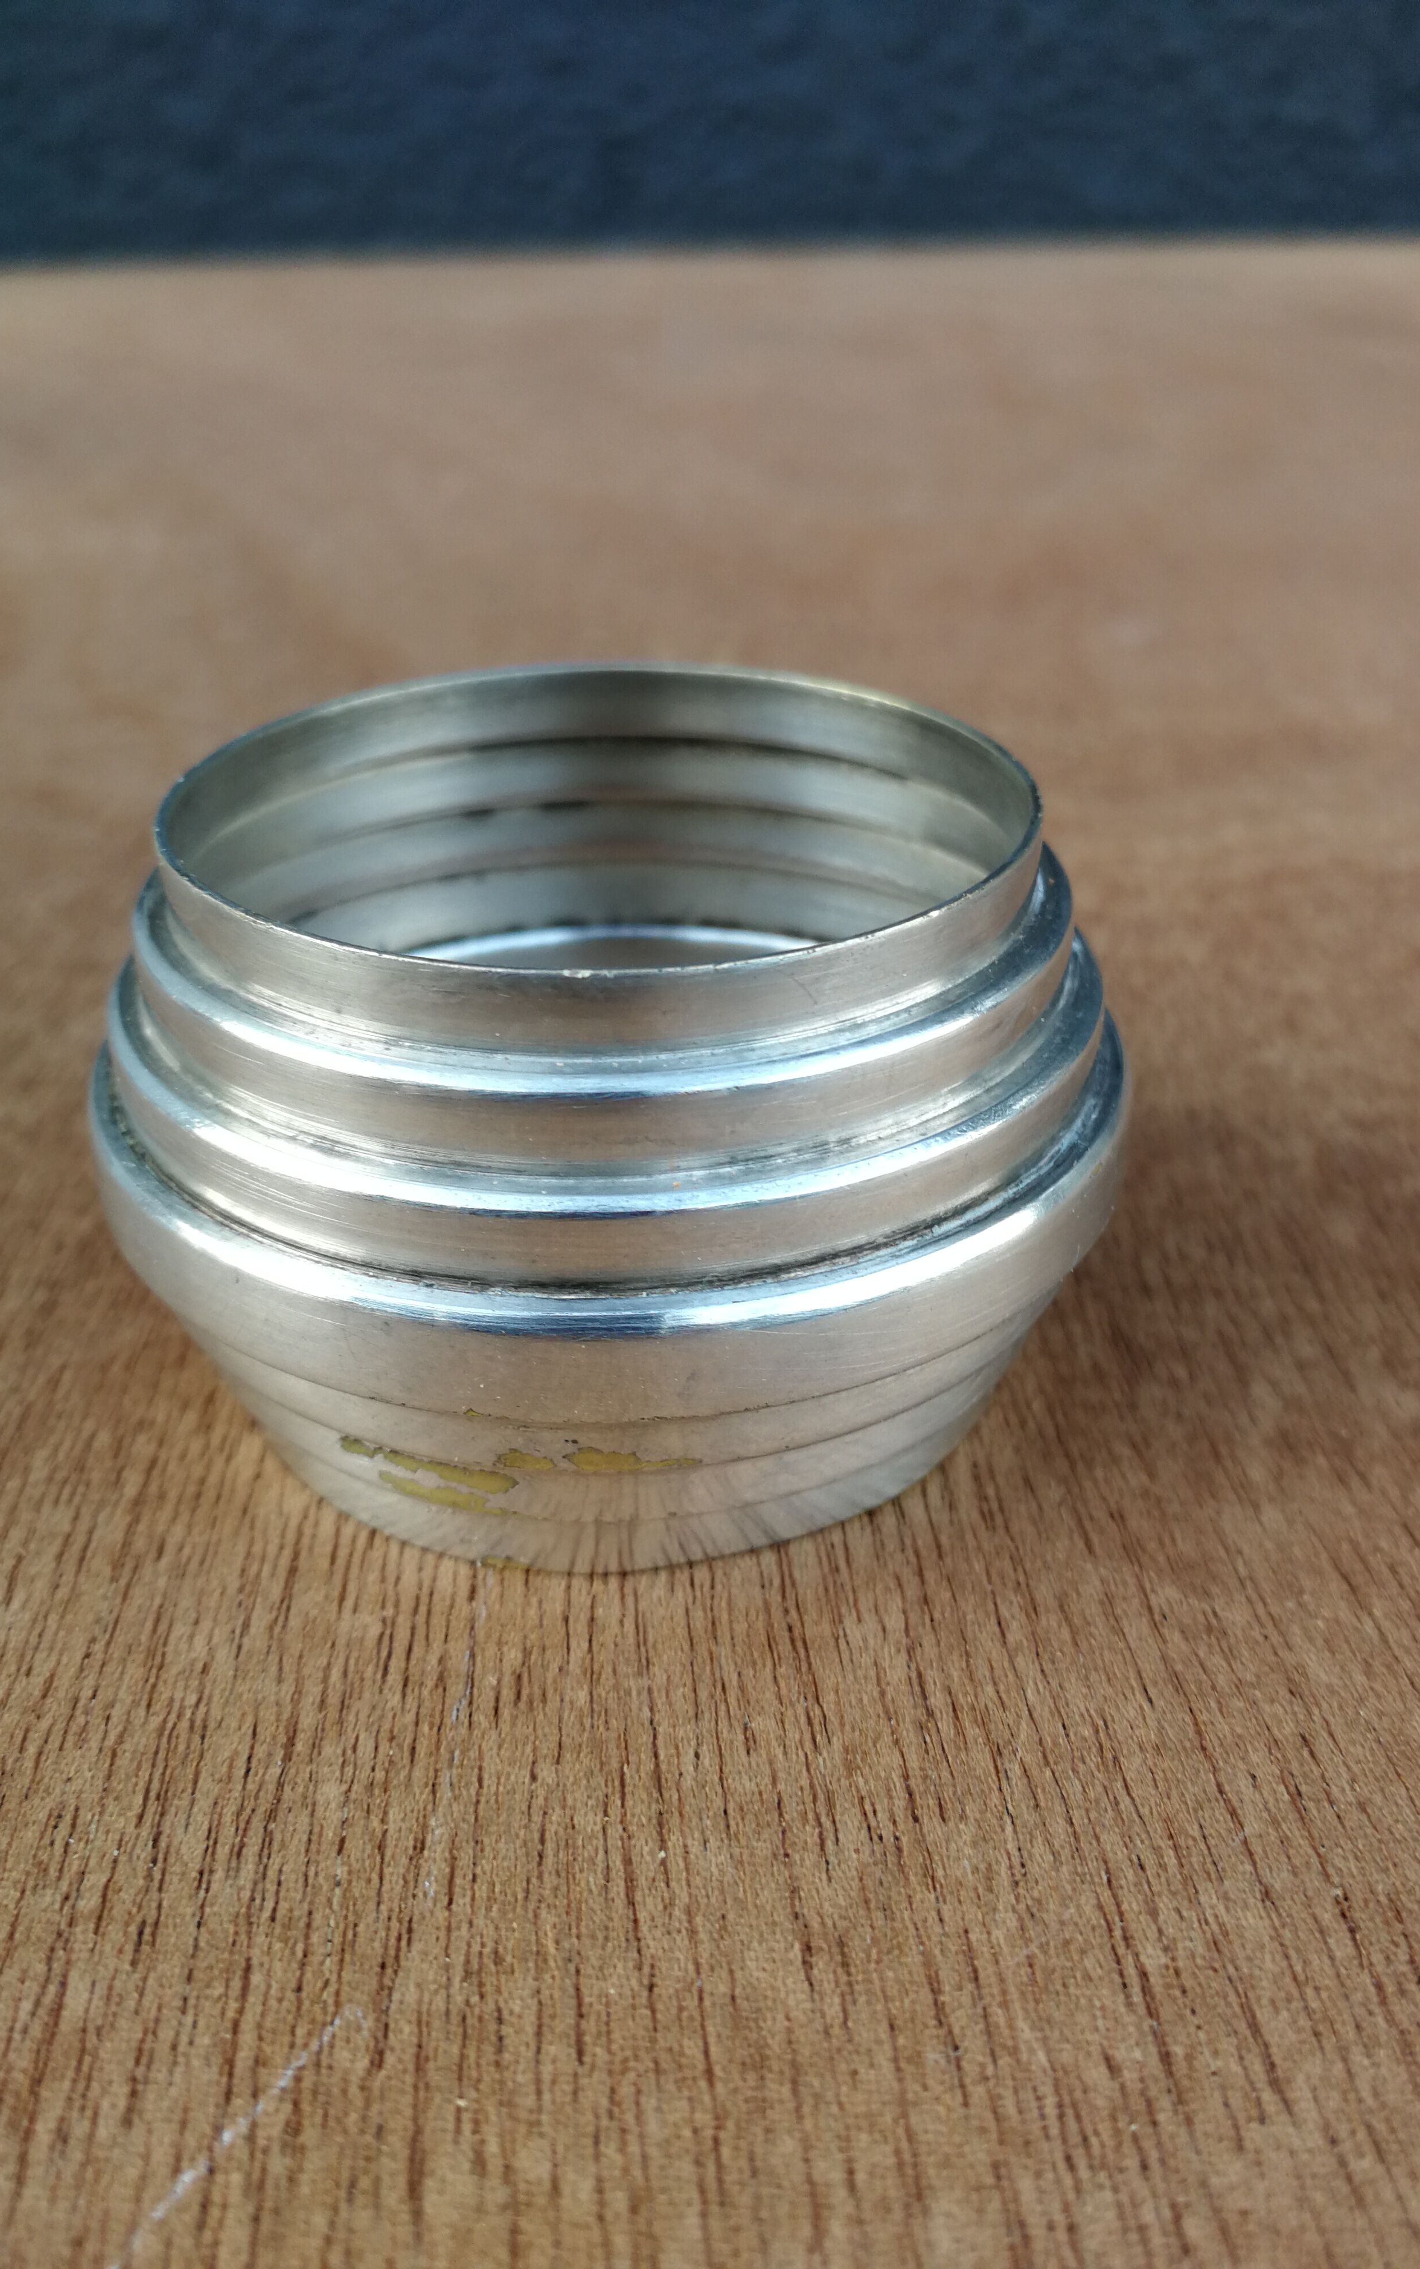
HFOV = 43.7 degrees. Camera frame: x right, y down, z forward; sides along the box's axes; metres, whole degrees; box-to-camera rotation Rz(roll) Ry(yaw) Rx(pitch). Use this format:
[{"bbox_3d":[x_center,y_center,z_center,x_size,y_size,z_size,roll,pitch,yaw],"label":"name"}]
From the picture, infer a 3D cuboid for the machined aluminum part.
[{"bbox_3d":[-0.006,-0.005,0.123,0.070,0.040,0.070,0,31,0],"label":"machined aluminum part"}]

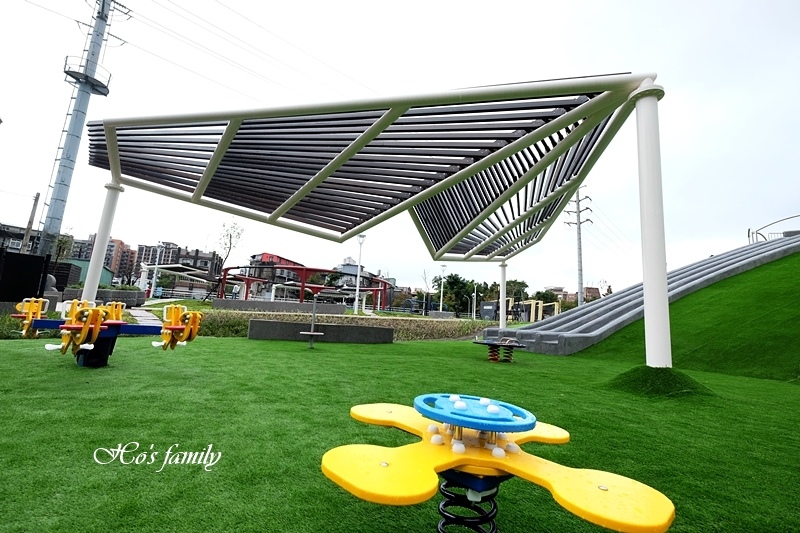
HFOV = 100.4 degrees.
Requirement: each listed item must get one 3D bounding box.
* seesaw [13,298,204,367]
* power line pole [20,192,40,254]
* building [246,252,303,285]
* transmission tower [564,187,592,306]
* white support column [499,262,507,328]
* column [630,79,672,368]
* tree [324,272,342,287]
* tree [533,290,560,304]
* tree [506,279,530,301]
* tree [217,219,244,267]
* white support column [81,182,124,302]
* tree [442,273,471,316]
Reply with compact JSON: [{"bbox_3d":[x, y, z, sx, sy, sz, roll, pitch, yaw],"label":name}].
[{"bbox_3d":[-4.183,0.878,4.649,2.650,0.870,1.300,-1,-10,30],"label":"seesaw"},{"bbox_3d":[-32.457,-2.441,29.014,0.350,8.410,0.350,-4,-12,41],"label":"power line pole"},{"bbox_3d":[-33.145,3.433,88.000,7.500,12.500,14.000,1,-9,19],"label":"building"},{"bbox_3d":[39.420,-2.849,73.087,5.500,31.560,1.400,-1,-10,30],"label":"transmission tower"},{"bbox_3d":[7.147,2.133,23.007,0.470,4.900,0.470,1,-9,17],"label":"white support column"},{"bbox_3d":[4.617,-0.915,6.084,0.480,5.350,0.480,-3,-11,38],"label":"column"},{"bbox_3d":[-9.978,3.358,50.003,2.900,4.960,2.900,6,-9,-11],"label":"tree"},{"bbox_3d":[29.695,7.837,68.003,5.000,5.900,4.700,0,-10,24],"label":"tree"},{"bbox_3d":[19.315,5.333,55.005,3.900,6.770,3.900,1,-10,19],"label":"tree"},{"bbox_3d":[-10.620,-0.477,20.009,1.500,4.940,1.500,9,-10,-28],"label":"tree"},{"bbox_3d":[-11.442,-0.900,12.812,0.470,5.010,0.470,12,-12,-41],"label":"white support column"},{"bbox_3d":[8.142,4.141,48.006,3.900,6.620,3.900,3,-9,10],"label":"tree"}]

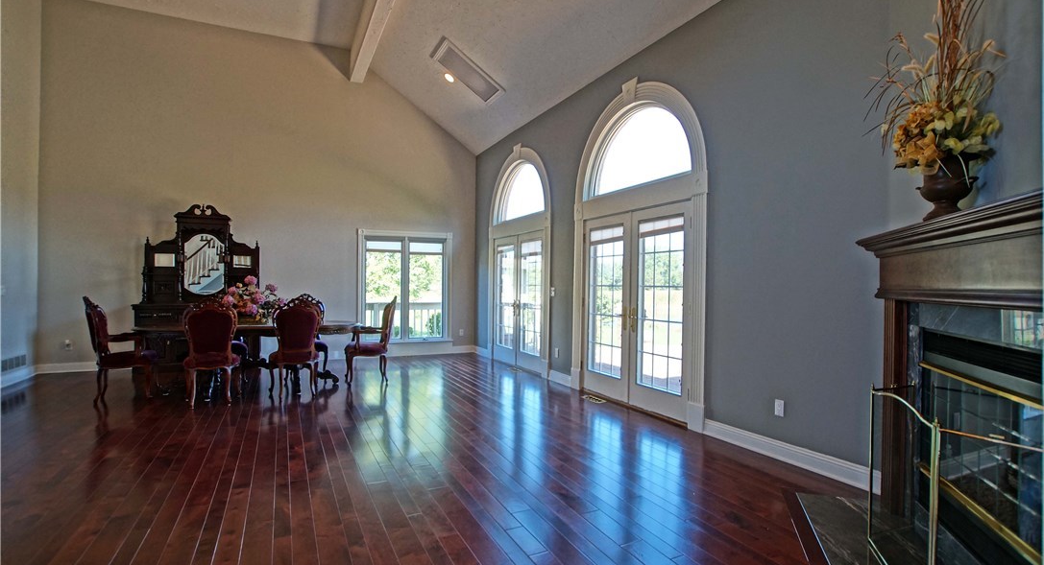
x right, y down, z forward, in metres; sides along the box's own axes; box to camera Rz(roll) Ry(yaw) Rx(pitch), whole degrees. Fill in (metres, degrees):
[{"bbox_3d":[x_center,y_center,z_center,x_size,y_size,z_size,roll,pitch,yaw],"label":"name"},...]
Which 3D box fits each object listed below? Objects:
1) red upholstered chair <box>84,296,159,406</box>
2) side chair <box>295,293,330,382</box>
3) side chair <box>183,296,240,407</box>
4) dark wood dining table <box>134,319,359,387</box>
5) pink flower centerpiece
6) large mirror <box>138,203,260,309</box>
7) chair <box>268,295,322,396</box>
[{"bbox_3d":[-4.324,0.698,5.034,0.620,1.090,0.570,1,0,-30],"label":"red upholstered chair"},{"bbox_3d":[-2.969,0.725,6.349,0.500,1.080,0.580,1,0,-28],"label":"side chair"},{"bbox_3d":[-3.230,0.711,4.859,0.500,1.090,0.570,1,0,-28],"label":"side chair"},{"bbox_3d":[-3.163,0.880,5.560,2.240,0.760,0.950,1,0,-28],"label":"dark wood dining table"},{"bbox_3d":[-3.181,0.209,5.515,0.680,0.570,0.500,1,0,-28],"label":"pink flower centerpiece"},{"bbox_3d":[-4.598,-0.404,6.714,1.400,1.470,0.320,1,0,-28],"label":"large mirror"},{"bbox_3d":[-2.576,0.726,5.313,0.500,1.080,0.580,1,0,-28],"label":"chair"}]

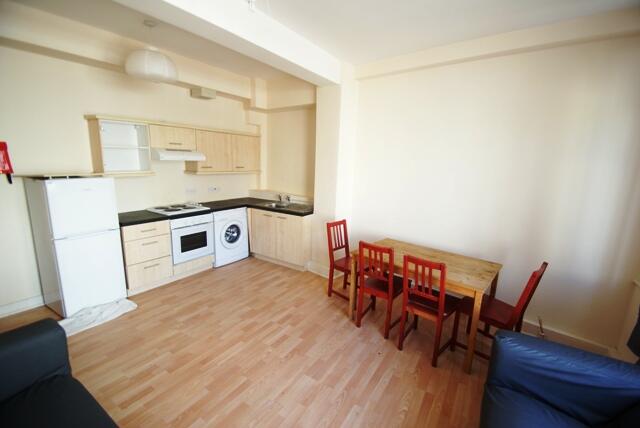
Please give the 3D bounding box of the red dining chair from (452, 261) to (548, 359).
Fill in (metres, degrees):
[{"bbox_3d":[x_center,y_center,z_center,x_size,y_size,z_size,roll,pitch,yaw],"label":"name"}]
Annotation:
[{"bbox_3d":[1.440,0.781,2.211,0.420,0.900,0.490,-8,14,-42],"label":"red dining chair"}]

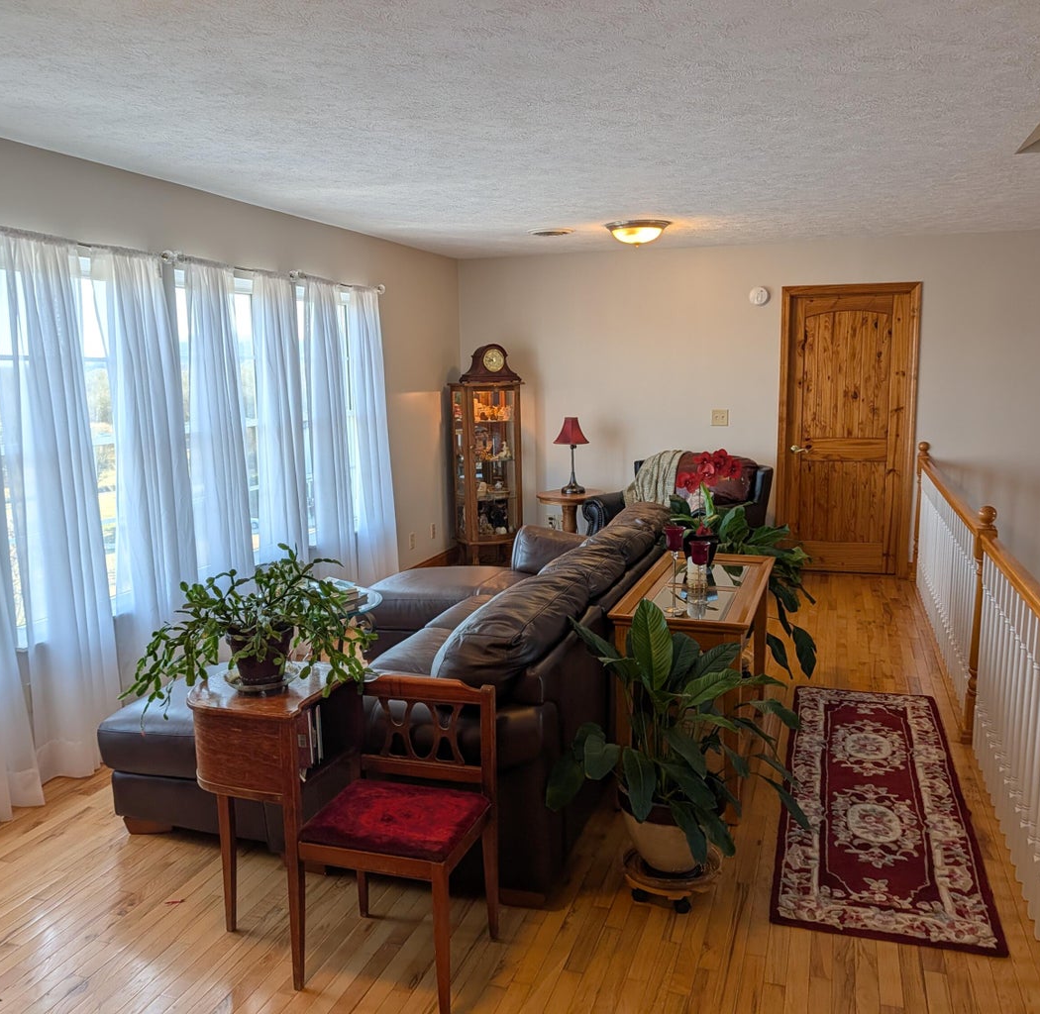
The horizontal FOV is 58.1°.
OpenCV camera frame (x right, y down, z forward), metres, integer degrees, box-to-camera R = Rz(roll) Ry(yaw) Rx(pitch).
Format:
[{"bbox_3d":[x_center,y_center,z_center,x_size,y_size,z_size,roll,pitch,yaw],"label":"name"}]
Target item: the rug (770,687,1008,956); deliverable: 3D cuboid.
[{"bbox_3d":[1.353,1.055,3.594,0.620,0.012,2.070,2,10,18],"label":"rug"}]

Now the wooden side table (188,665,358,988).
[{"bbox_3d":[-0.685,0.858,2.644,0.425,0.745,0.435,2,10,18],"label":"wooden side table"}]

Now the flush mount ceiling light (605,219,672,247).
[{"bbox_3d":[0.722,-1.659,5.697,0.415,0.145,0.415,2,10,18],"label":"flush mount ceiling light"}]

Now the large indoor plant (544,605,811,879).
[{"bbox_3d":[0.460,0.689,2.818,0.770,0.830,0.700,1,9,9],"label":"large indoor plant"}]

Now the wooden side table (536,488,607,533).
[{"bbox_3d":[0.407,0.196,7.151,0.540,0.605,0.540,2,10,18],"label":"wooden side table"}]

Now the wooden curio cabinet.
[{"bbox_3d":[-0.253,-0.256,7.466,0.540,1.440,0.430,-4,10,-23],"label":"wooden curio cabinet"}]

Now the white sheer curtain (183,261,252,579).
[{"bbox_3d":[-1.423,-0.117,4.521,0.140,2.070,0.470,2,9,18],"label":"white sheer curtain"}]

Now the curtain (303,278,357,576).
[{"bbox_3d":[-1.087,-0.274,5.514,0.140,2.070,0.490,2,9,18],"label":"curtain"}]

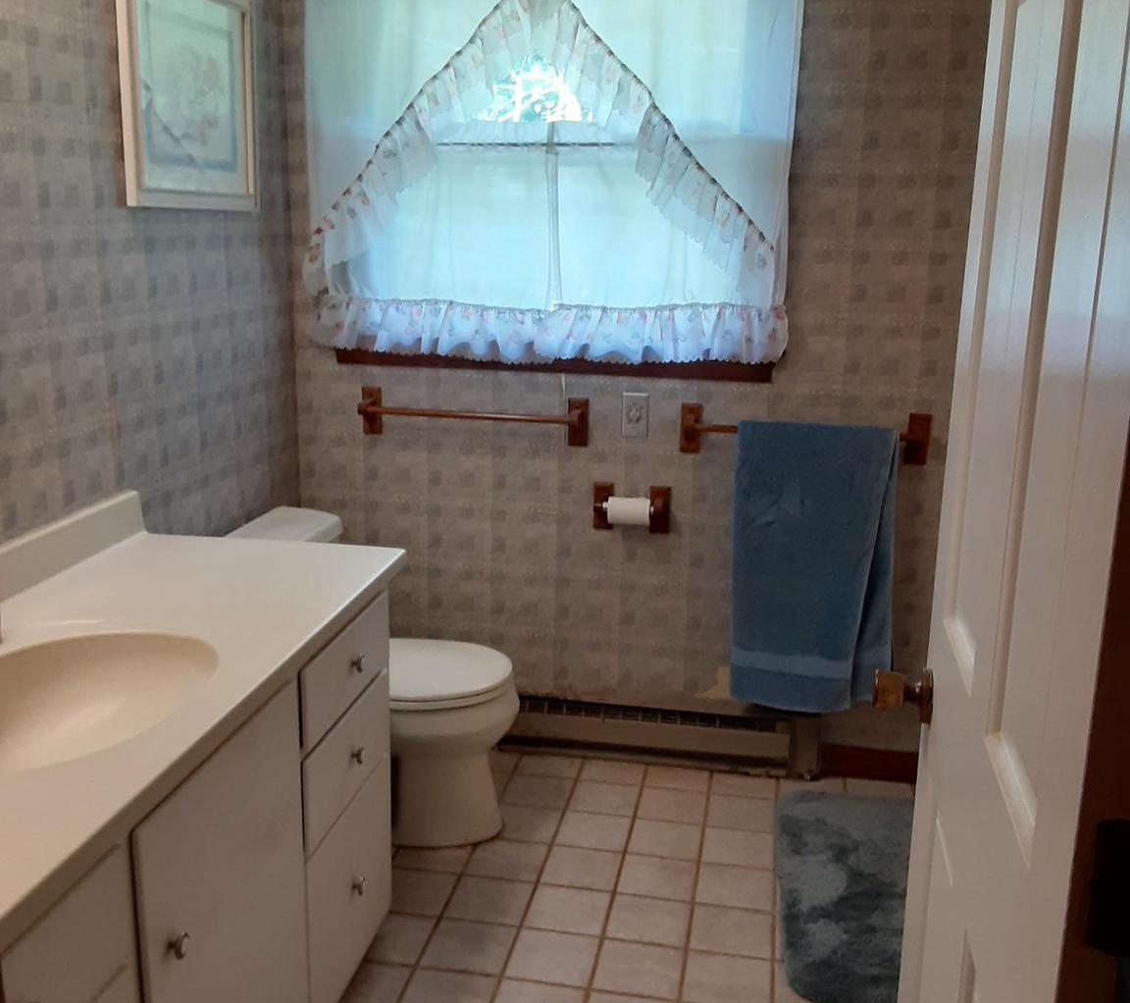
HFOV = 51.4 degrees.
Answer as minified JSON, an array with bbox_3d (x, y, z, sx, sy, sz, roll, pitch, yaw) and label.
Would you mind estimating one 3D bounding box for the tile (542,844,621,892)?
[{"bbox_3d":[0.040,0.841,2.680,0.163,0.010,0.157,4,14,10],"label":"tile"}]

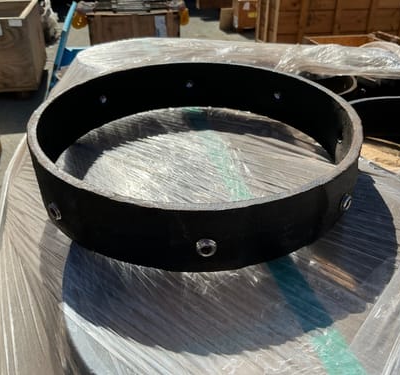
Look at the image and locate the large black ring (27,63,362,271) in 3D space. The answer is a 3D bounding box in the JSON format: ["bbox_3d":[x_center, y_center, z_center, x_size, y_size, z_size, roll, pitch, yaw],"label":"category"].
[{"bbox_3d":[-0.007,-0.088,0.741,0.562,0.105,0.562,1,34,0],"label":"large black ring"}]

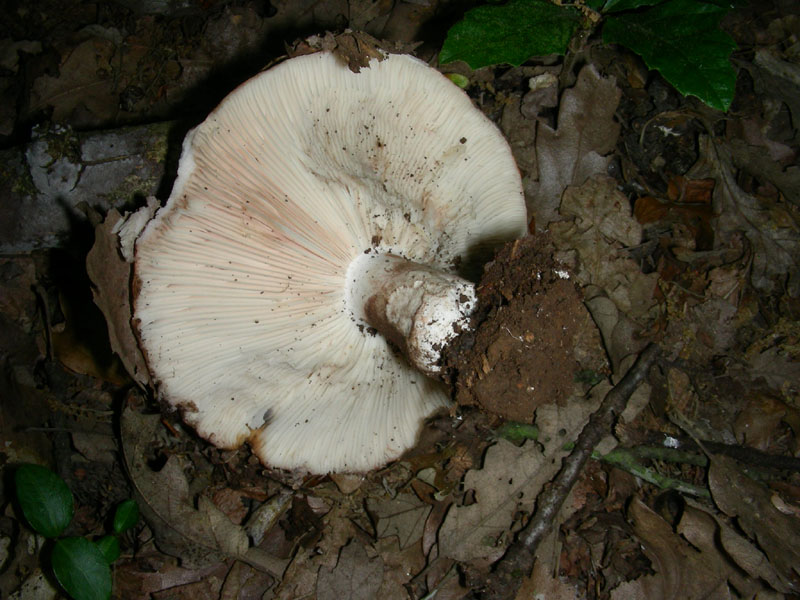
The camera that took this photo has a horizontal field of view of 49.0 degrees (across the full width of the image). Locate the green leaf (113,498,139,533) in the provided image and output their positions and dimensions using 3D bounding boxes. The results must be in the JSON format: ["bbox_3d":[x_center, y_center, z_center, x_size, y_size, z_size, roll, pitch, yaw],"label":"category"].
[{"bbox_3d":[-0.112,0.087,0.355,0.010,0.006,0.015,18,65,8],"label":"green leaf"}]

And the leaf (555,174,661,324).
[{"bbox_3d":[0.099,-0.025,0.428,0.045,0.012,0.083,-7,64,-4],"label":"leaf"}]

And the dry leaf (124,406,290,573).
[{"bbox_3d":[-0.091,0.085,0.372,0.105,0.016,0.039,40,70,18],"label":"dry leaf"}]

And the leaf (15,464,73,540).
[{"bbox_3d":[-0.145,0.080,0.358,0.020,0.008,0.036,-31,68,-14],"label":"leaf"}]

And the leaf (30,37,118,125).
[{"bbox_3d":[-0.172,-0.115,0.472,0.058,0.012,0.059,-28,67,-13],"label":"leaf"}]

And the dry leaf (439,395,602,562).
[{"bbox_3d":[0.055,0.076,0.379,0.102,0.012,0.041,-41,71,-18],"label":"dry leaf"}]

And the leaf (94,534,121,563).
[{"bbox_3d":[-0.118,0.099,0.352,0.012,0.006,0.012,20,66,9],"label":"leaf"}]

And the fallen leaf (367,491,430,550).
[{"bbox_3d":[0.002,0.093,0.373,0.028,0.008,0.025,-14,65,-7],"label":"fallen leaf"}]

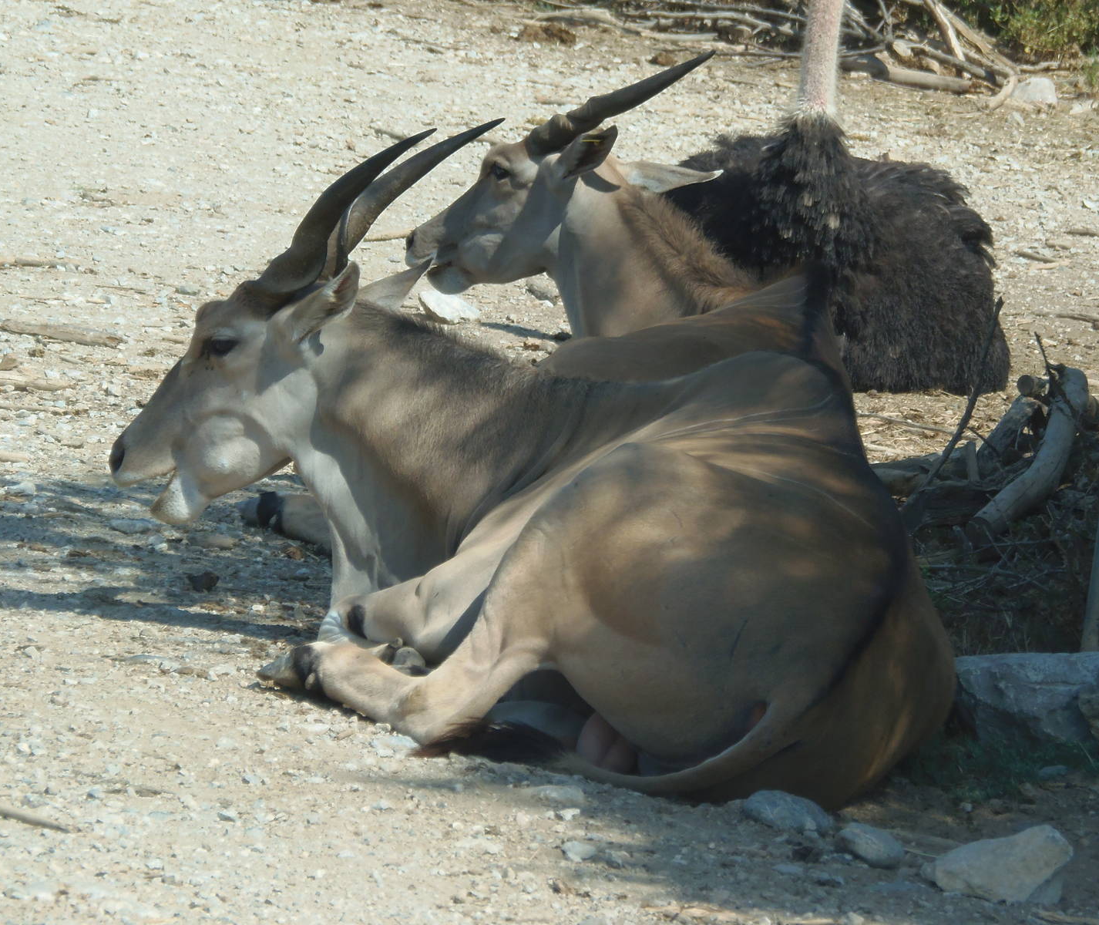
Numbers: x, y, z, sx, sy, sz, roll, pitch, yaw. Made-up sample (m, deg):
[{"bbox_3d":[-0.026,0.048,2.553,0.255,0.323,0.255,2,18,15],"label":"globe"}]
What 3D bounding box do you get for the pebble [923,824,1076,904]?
[{"bbox_3d":[0.703,0.625,15.488,0.208,0.108,0.140,8,6,0],"label":"pebble"}]

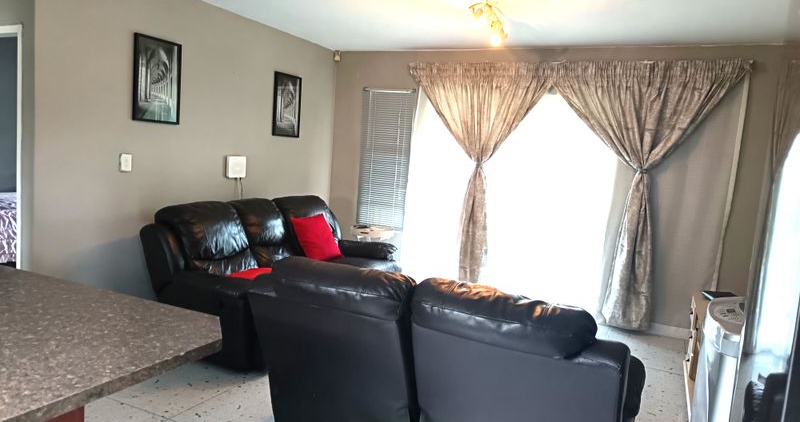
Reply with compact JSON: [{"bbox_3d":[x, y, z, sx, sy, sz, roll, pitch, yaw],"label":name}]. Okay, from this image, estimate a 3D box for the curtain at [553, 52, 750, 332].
[{"bbox_3d":[2.007,-0.120,4.806,1.510,2.295,0.160,7,6,25],"label":"curtain"}]

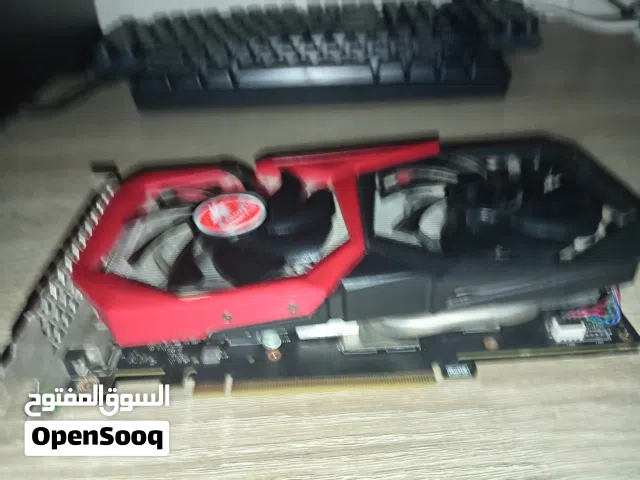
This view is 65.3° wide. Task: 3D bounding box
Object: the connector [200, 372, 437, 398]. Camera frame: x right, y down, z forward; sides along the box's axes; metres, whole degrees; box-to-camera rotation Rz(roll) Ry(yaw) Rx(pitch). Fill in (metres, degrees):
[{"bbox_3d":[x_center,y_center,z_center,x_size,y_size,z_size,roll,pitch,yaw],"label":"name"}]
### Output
[{"bbox_3d":[-0.002,0.052,0.179,0.085,0.002,0.005,-3,41,-1],"label":"connector"}]

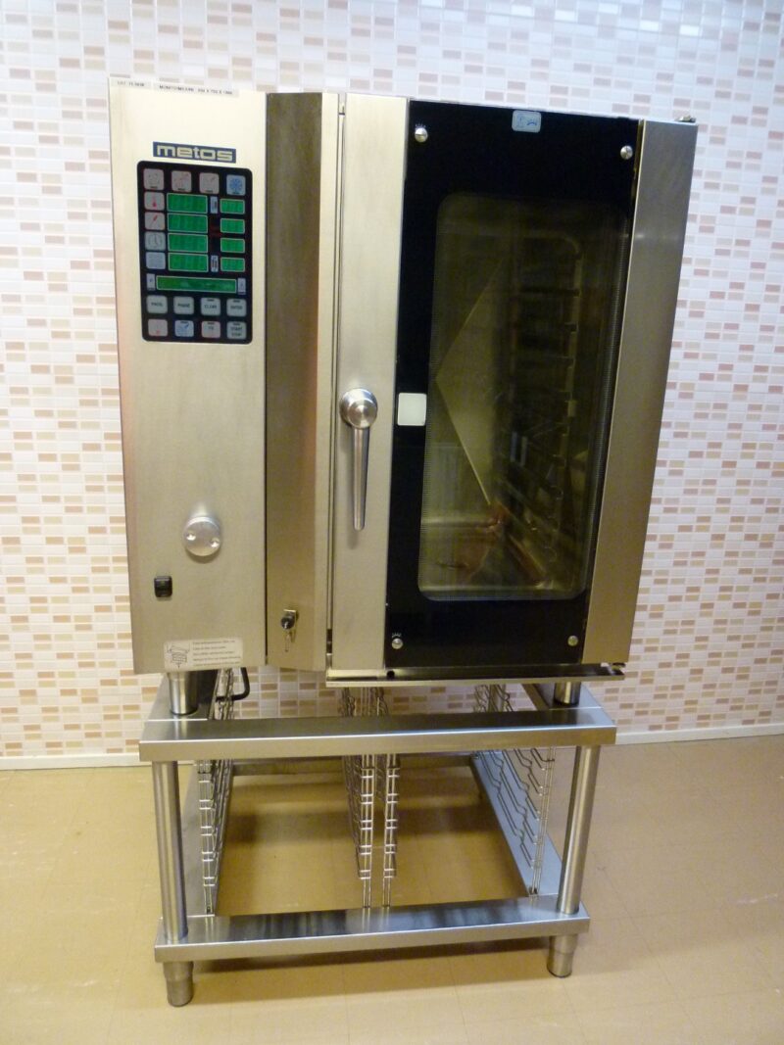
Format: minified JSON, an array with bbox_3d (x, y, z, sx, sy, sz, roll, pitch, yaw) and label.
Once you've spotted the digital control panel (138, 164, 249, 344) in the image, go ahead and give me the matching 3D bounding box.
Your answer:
[{"bbox_3d":[-0.307,-0.420,1.140,0.170,0.264,0.015,-1,15,-13],"label":"digital control panel"}]

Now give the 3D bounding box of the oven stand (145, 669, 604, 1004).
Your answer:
[{"bbox_3d":[-0.061,0.600,1.819,0.930,0.681,0.721,0,14,-7],"label":"oven stand"}]

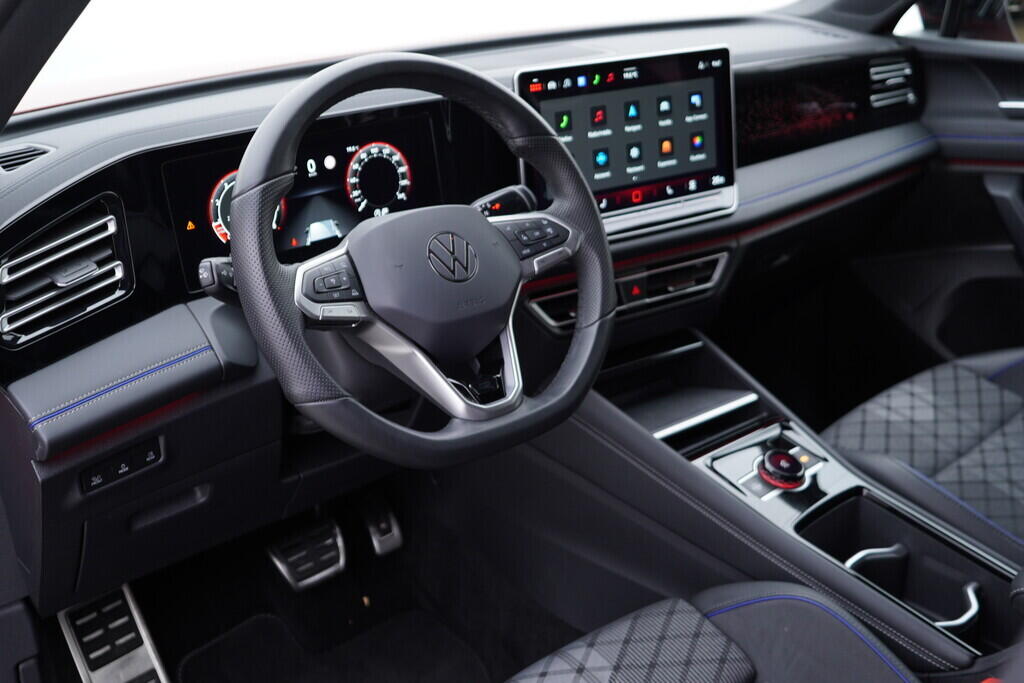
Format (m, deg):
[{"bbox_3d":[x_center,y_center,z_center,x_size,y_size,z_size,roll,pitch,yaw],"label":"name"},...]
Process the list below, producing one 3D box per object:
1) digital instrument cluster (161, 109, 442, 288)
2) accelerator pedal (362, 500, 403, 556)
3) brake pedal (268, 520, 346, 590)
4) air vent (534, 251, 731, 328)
[{"bbox_3d":[-0.195,-0.142,1.005,0.295,0.120,0.032,-21,21,-38],"label":"digital instrument cluster"},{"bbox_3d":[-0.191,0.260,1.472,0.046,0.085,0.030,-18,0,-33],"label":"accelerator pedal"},{"bbox_3d":[-0.285,0.298,1.427,0.094,0.072,0.030,-18,-7,-33],"label":"brake pedal"},{"bbox_3d":[0.145,-0.064,1.258,0.303,0.042,0.035,-15,17,-29],"label":"air vent"}]

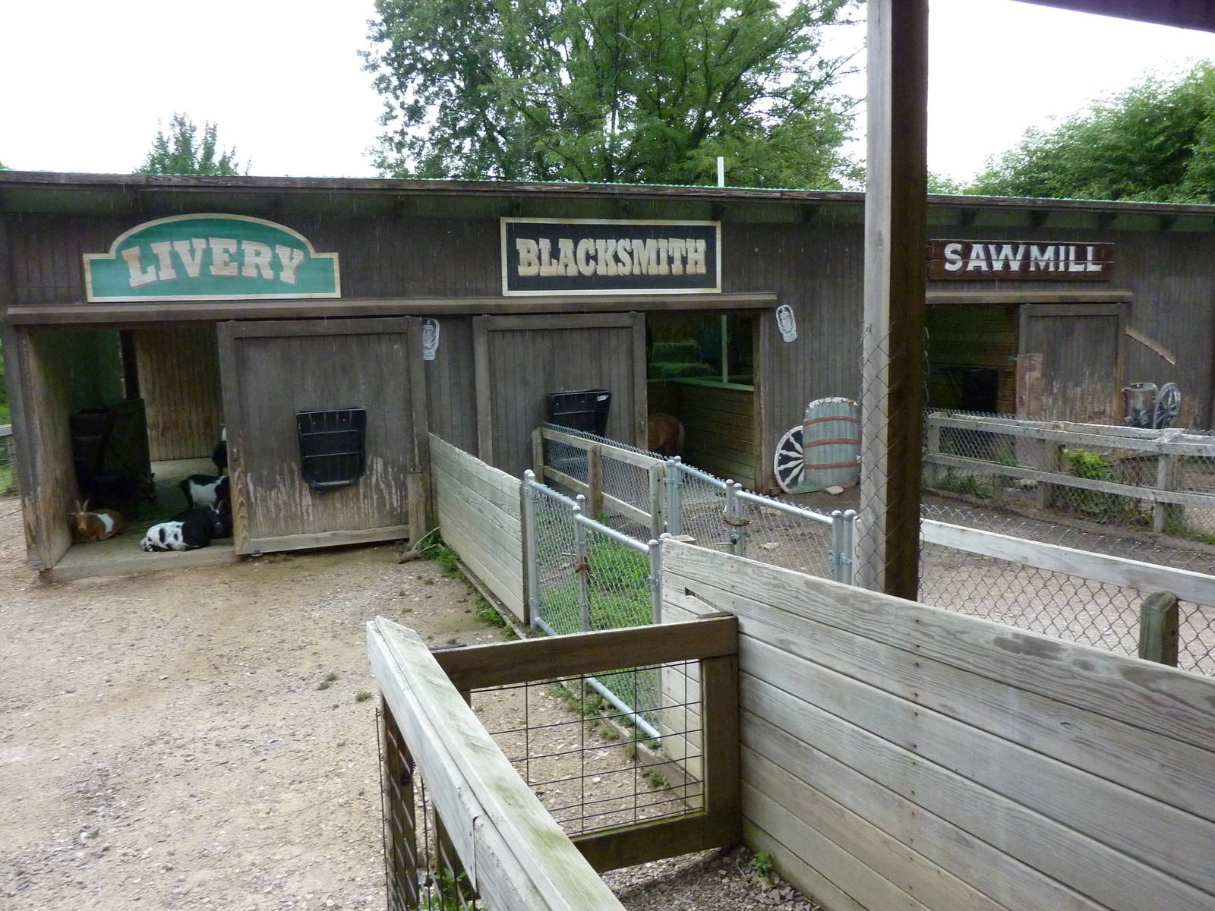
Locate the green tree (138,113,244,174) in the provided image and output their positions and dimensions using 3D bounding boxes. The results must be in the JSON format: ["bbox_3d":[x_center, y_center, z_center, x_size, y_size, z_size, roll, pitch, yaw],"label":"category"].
[{"bbox_3d":[-9.449,-4.172,20.618,4.600,7.337,4.400,-5,8,-19],"label":"green tree"}]

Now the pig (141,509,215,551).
[{"bbox_3d":[-4.074,0.700,8.333,0.663,0.348,0.380,-5,8,-19],"label":"pig"}]

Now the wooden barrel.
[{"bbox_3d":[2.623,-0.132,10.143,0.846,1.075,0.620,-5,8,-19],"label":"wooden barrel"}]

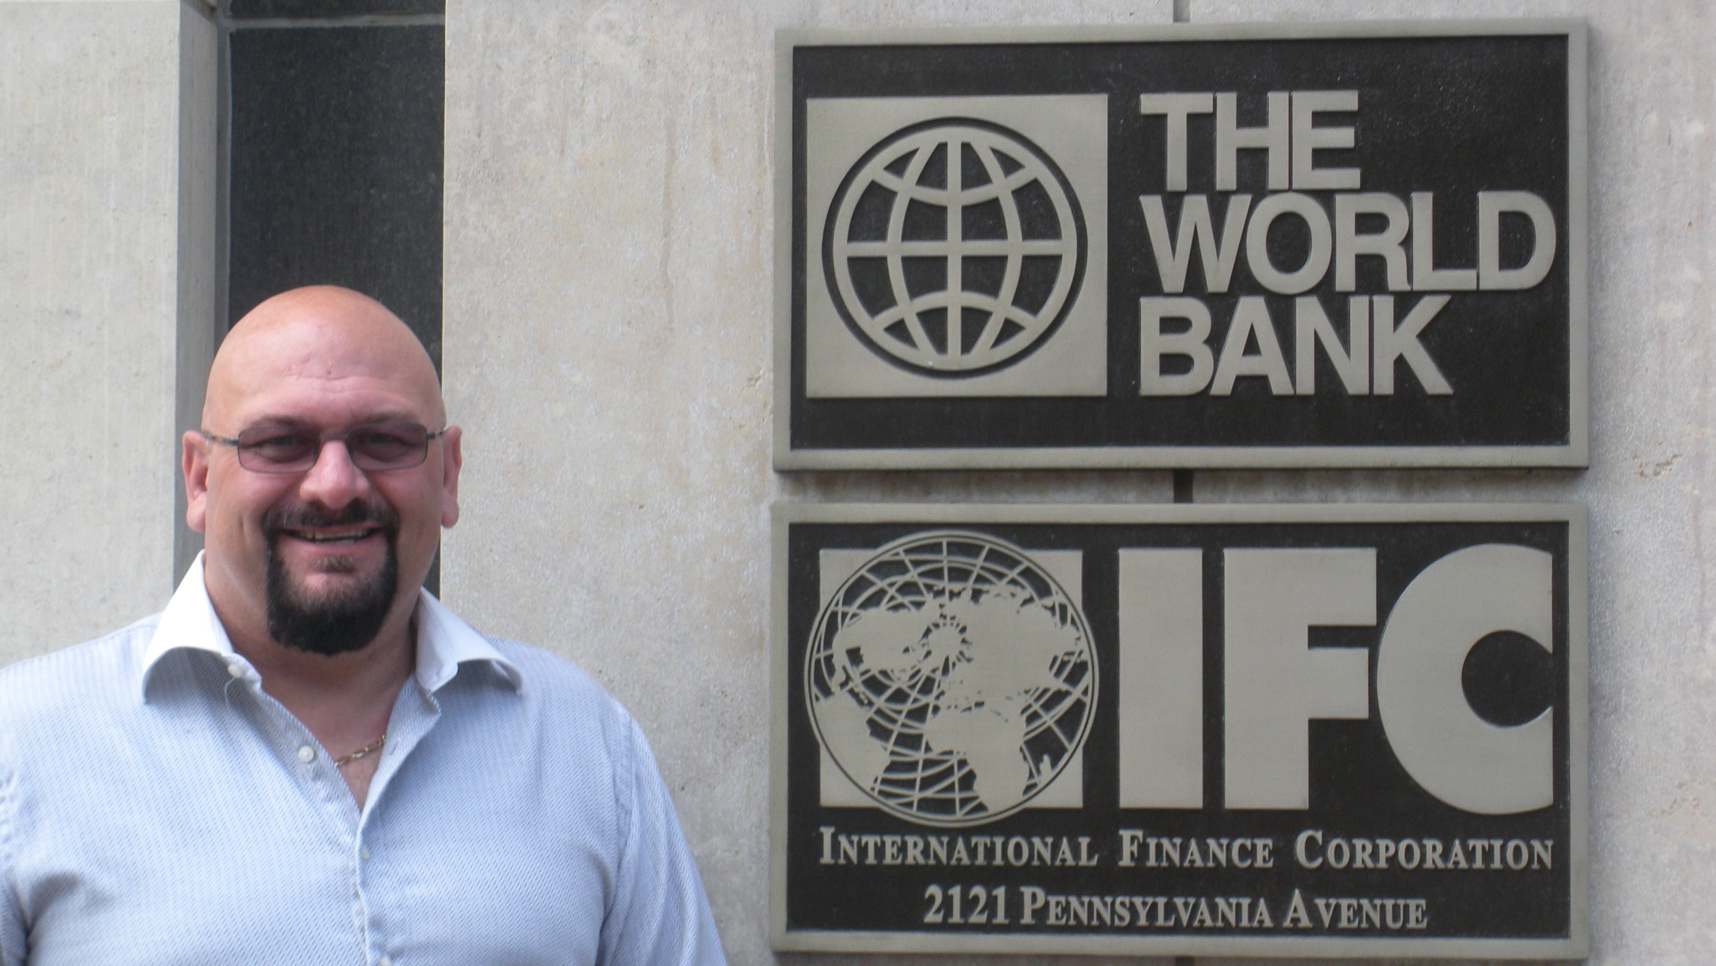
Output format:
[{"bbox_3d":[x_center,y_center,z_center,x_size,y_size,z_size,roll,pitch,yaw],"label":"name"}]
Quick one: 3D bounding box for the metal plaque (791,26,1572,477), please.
[{"bbox_3d":[0.240,-0.177,3.025,0.608,0.334,0.037,0,-3,6],"label":"metal plaque"}]

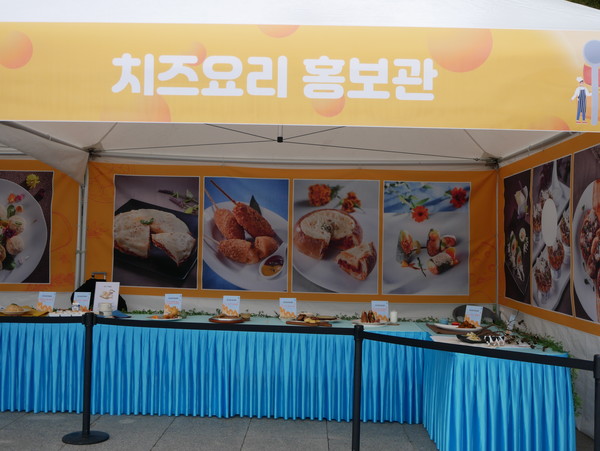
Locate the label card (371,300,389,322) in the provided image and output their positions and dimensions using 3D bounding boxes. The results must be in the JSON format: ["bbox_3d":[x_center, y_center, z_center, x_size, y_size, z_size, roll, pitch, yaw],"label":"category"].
[{"bbox_3d":[0.718,0.779,6.200,0.150,0.205,0.050,1,-2,-5],"label":"label card"}]

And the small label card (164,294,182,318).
[{"bbox_3d":[-1.138,0.721,6.240,0.150,0.205,0.050,1,-2,-5],"label":"small label card"}]

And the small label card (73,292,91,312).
[{"bbox_3d":[-1.960,0.706,6.240,0.150,0.205,0.050,1,-2,1],"label":"small label card"}]

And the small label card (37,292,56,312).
[{"bbox_3d":[-2.271,0.702,6.220,0.150,0.205,0.050,1,-2,7],"label":"small label card"}]

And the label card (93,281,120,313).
[{"bbox_3d":[-1.724,0.655,6.200,0.212,0.290,0.065,1,-2,0],"label":"label card"}]

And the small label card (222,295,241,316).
[{"bbox_3d":[-0.616,0.739,6.240,0.150,0.205,0.050,1,-2,1],"label":"small label card"}]

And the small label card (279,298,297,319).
[{"bbox_3d":[-0.105,0.756,6.220,0.150,0.205,0.050,1,-2,-4],"label":"small label card"}]

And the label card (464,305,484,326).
[{"bbox_3d":[1.510,0.802,6.020,0.150,0.205,0.050,1,-2,24],"label":"label card"}]

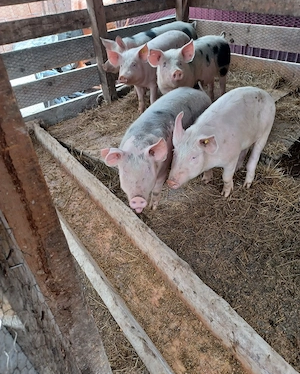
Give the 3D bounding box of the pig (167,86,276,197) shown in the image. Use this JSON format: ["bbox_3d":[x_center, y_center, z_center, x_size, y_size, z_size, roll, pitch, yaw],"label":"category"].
[{"bbox_3d":[0.422,-0.229,1.767,0.828,0.564,0.282,-32,47,-33],"label":"pig"}]

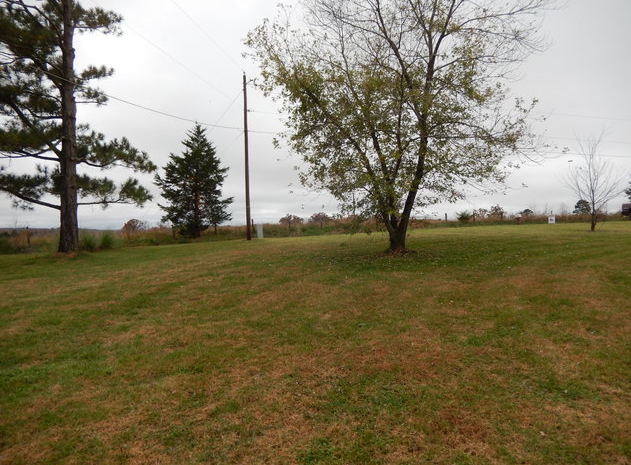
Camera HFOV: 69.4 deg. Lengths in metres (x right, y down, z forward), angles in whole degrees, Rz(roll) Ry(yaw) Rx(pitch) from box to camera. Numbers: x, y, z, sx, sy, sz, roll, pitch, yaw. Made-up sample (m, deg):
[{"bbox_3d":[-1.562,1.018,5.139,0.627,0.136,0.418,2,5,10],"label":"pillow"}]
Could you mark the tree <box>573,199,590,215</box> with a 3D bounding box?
[{"bbox_3d":[58.385,-5.487,100.000,4.000,4.100,3.900,-1,1,0],"label":"tree"}]

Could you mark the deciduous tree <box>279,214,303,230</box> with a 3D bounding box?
[{"bbox_3d":[-5.487,-2.085,100.000,5.300,4.000,5.000,-1,1,0],"label":"deciduous tree"}]

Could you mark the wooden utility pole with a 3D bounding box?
[{"bbox_3d":[-4.272,-4.754,28.500,0.330,10.450,0.330,-1,1,0],"label":"wooden utility pole"}]

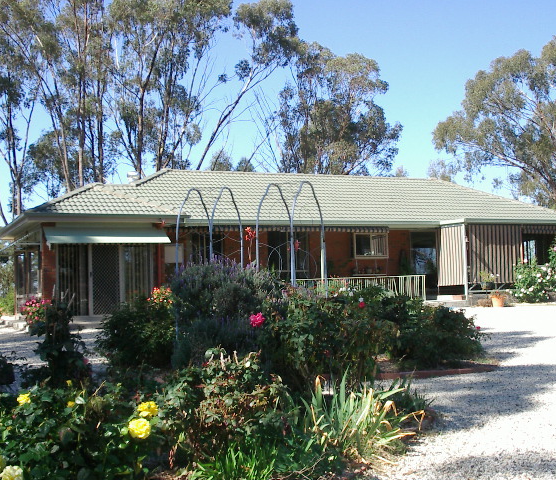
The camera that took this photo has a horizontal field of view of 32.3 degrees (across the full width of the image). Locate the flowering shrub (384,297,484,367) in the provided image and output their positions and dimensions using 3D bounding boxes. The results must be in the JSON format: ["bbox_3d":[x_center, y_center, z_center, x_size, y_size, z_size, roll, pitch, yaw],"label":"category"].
[{"bbox_3d":[2.202,1.311,13.700,1.500,1.030,1.350,-1,-1,9],"label":"flowering shrub"}]

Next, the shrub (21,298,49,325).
[{"bbox_3d":[-5.192,1.525,20.500,0.600,0.560,0.550,0,-1,-14],"label":"shrub"}]

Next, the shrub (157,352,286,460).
[{"bbox_3d":[-0.427,1.274,7.400,1.030,0.880,0.950,-1,-1,-3],"label":"shrub"}]

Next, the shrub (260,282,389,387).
[{"bbox_3d":[0.484,1.045,9.800,1.360,1.180,1.200,-1,-1,3],"label":"shrub"}]

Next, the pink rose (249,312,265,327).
[{"bbox_3d":[-0.197,0.728,8.800,0.140,0.130,0.120,-1,-1,-1],"label":"pink rose"}]

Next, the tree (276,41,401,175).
[{"bbox_3d":[3.055,-4.131,47.000,6.400,12.000,6.200,-1,-1,4],"label":"tree"}]

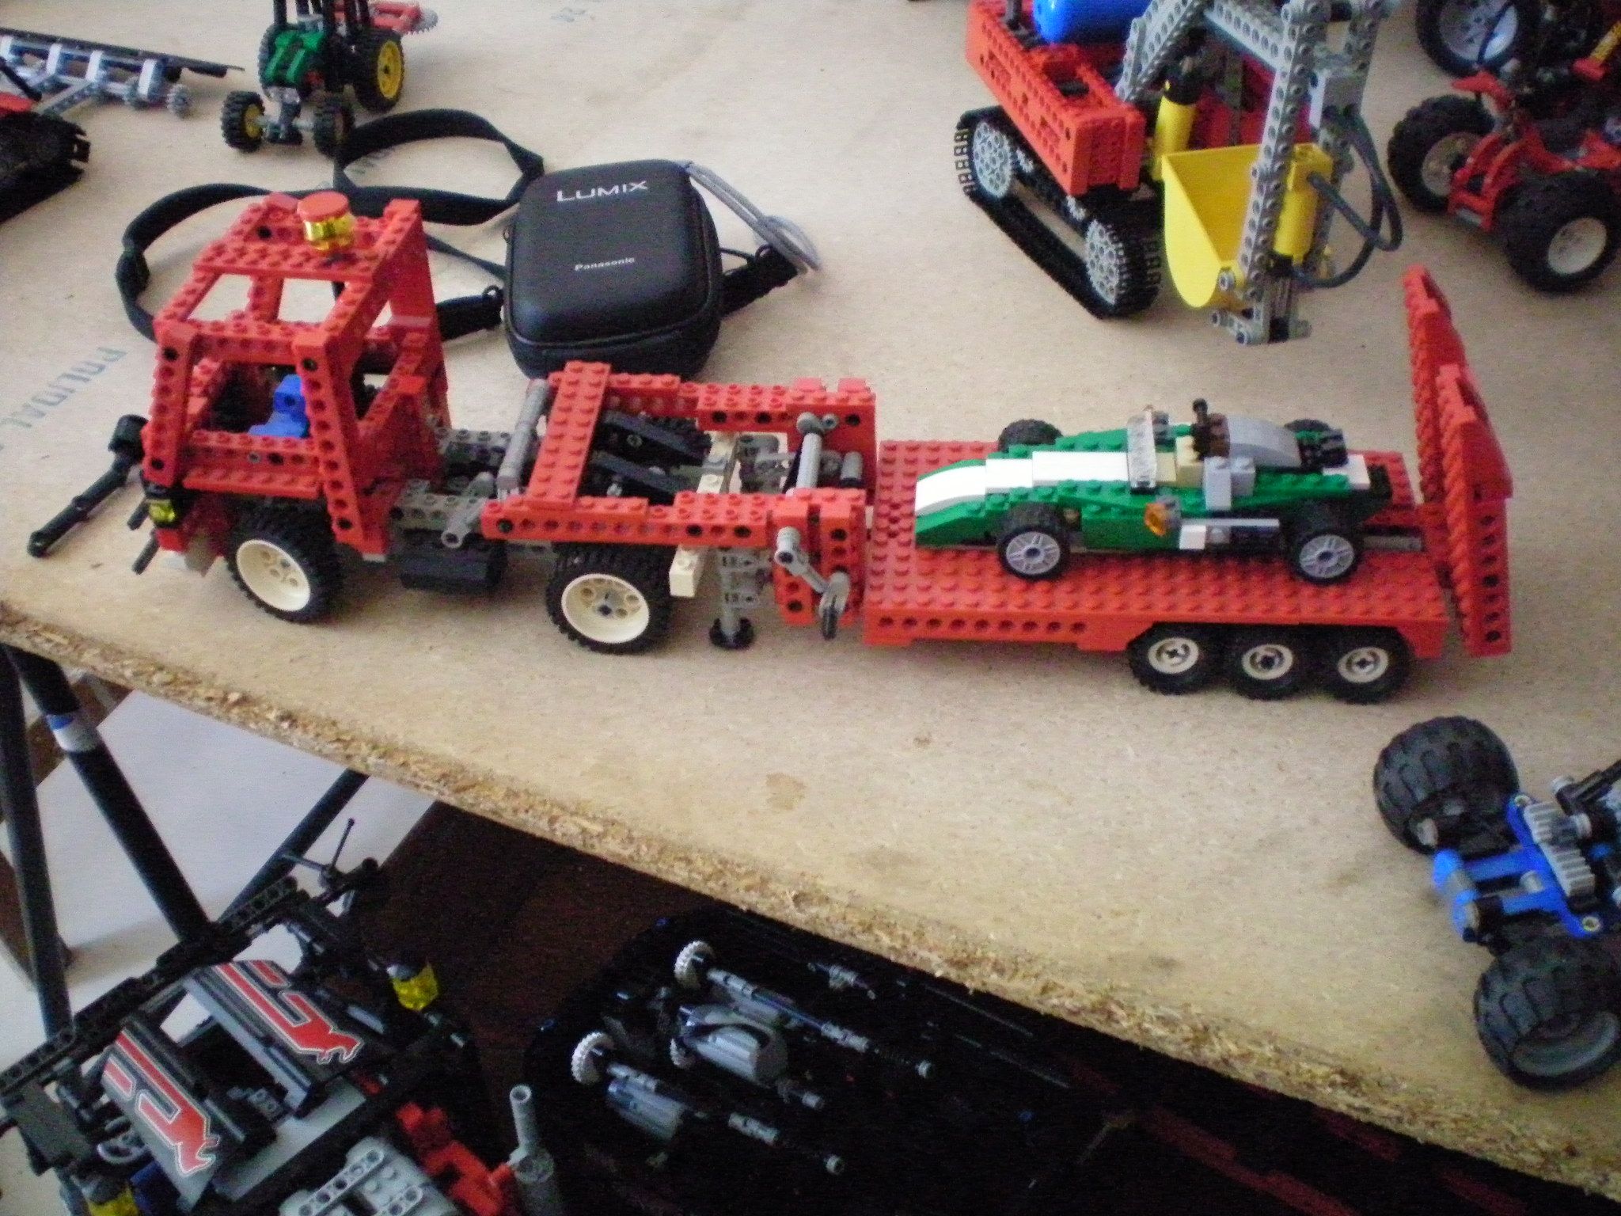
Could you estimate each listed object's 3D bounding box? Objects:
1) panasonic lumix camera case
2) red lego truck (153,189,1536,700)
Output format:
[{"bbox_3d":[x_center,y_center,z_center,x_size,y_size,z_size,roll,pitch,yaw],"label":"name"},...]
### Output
[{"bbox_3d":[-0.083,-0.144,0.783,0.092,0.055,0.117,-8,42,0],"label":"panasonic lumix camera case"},{"bbox_3d":[0.000,-0.063,0.620,0.476,0.144,0.103,3,41,7],"label":"red lego truck"}]

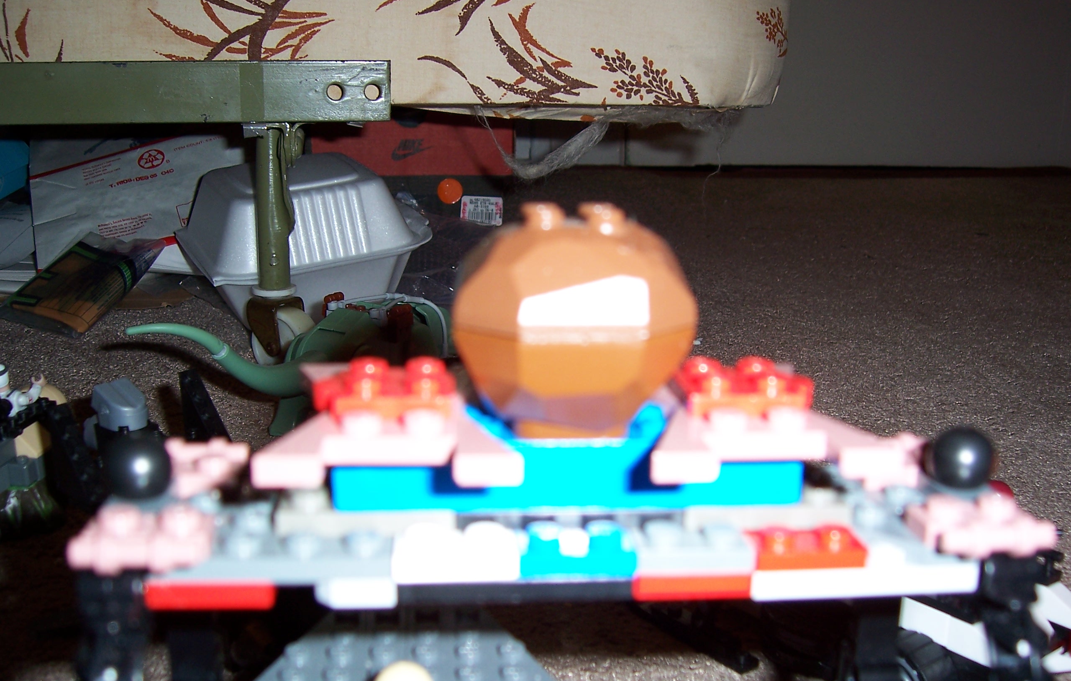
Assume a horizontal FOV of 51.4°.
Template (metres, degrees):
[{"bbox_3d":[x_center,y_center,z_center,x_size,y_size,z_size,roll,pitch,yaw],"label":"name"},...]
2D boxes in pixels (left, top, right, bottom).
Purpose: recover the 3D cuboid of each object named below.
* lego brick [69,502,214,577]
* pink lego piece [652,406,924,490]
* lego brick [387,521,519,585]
[{"bbox_3d":[-0.051,0.026,0.144,0.017,0.005,0.011,0,12,-6],"label":"lego brick"},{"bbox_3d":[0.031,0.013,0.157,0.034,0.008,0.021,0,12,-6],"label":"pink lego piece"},{"bbox_3d":[-0.011,0.028,0.149,0.016,0.005,0.008,0,15,-6],"label":"lego brick"}]

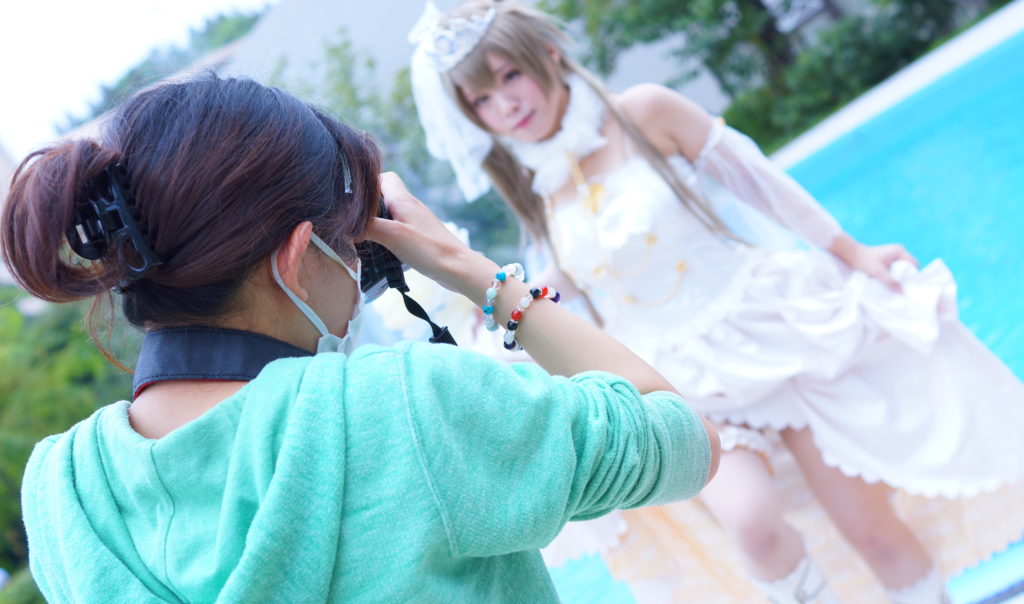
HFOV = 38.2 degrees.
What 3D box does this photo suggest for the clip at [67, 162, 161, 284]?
[{"bbox_3d":[-0.295,-0.058,1.100,0.060,0.090,0.055,-24,4,-38],"label":"clip"}]

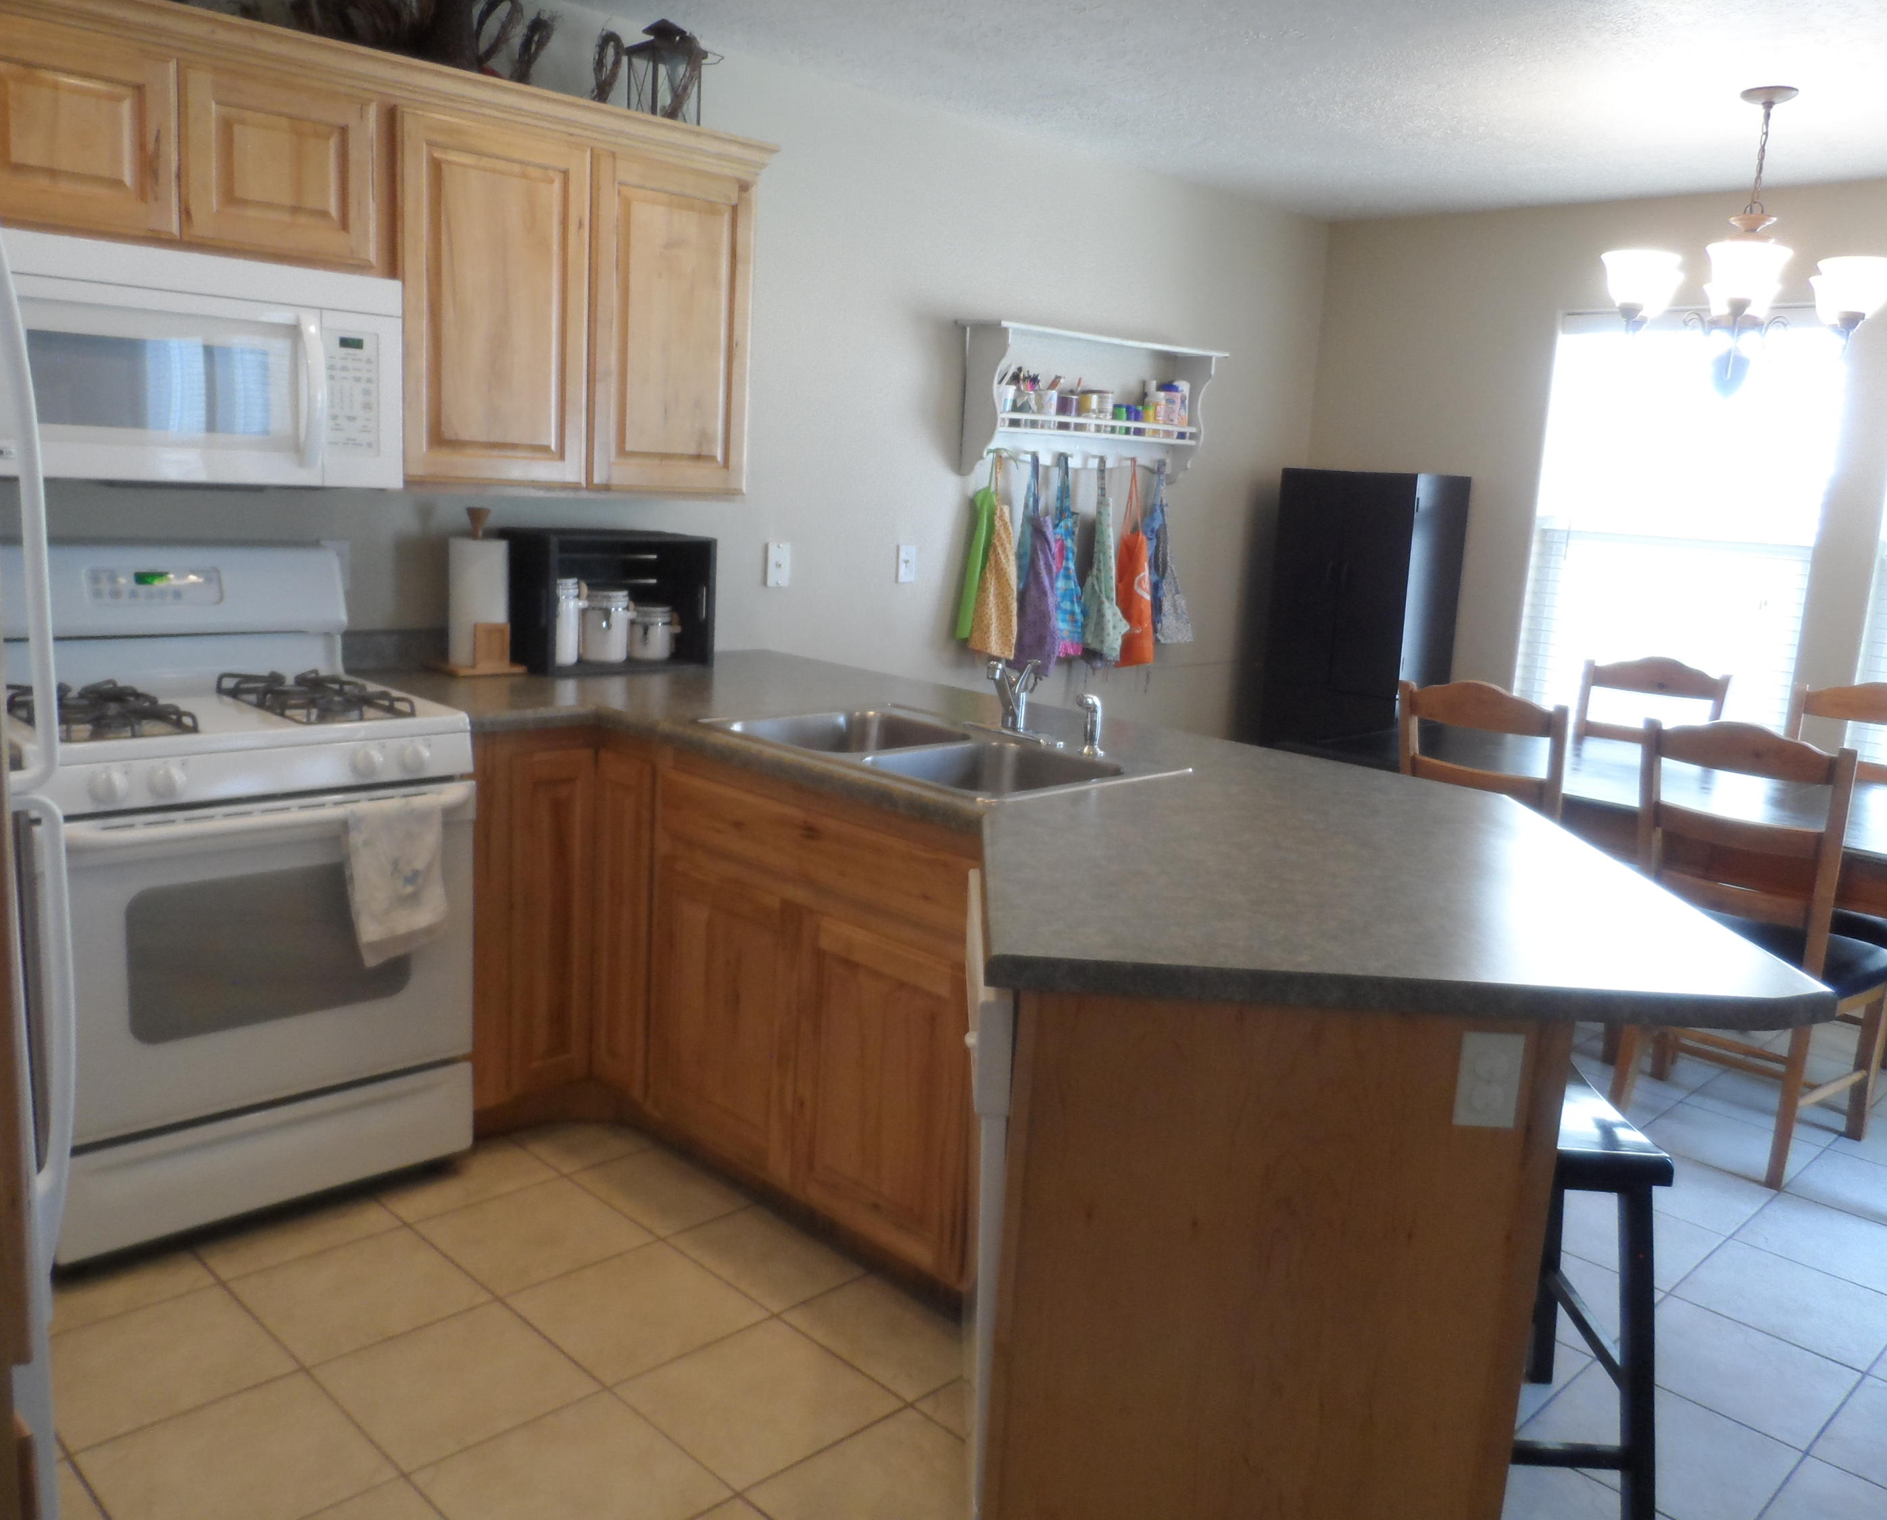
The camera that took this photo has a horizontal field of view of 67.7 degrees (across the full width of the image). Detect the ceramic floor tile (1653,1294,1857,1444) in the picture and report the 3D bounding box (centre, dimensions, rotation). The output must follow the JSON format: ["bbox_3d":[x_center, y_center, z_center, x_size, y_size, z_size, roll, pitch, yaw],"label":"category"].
[{"bbox_3d":[1.390,1.073,2.481,0.326,0.012,0.325,13,15,43],"label":"ceramic floor tile"}]

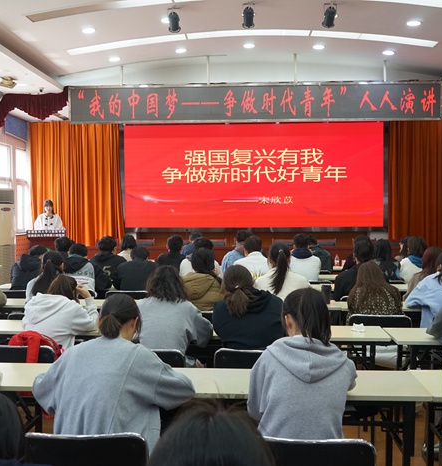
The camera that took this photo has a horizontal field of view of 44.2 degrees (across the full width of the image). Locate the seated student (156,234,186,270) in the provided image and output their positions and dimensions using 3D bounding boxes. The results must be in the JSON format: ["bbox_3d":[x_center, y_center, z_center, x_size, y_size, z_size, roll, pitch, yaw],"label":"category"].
[{"bbox_3d":[-0.567,0.670,6.994,0.500,1.287,0.700,0,3,4],"label":"seated student"}]

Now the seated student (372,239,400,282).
[{"bbox_3d":[1.919,0.695,6.550,0.460,1.223,0.720,0,2,4],"label":"seated student"}]

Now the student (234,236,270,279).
[{"bbox_3d":[0.373,0.685,6.427,0.500,1.305,0.700,0,3,4],"label":"student"}]

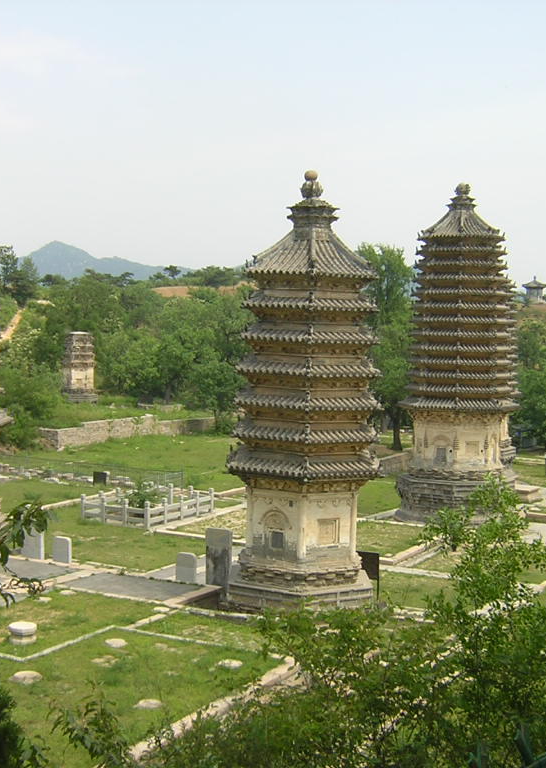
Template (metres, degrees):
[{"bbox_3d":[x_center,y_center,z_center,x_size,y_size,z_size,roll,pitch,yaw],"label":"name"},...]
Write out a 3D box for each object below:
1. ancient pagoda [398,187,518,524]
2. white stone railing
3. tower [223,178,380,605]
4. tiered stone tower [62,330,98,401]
[{"bbox_3d":[9.791,-1.928,55.697,5.732,16.991,5.732,2,3,29],"label":"ancient pagoda"},{"bbox_3d":[-6.067,5.853,52.393,4.248,1.283,5.752,2,3,29],"label":"white stone railing"},{"bbox_3d":[1.113,0.101,35.962,5.643,14.505,4.887,2,3,29],"label":"tower"},{"bbox_3d":[-17.626,-1.503,97.000,3.100,6.558,3.000,2,3,29],"label":"tiered stone tower"}]

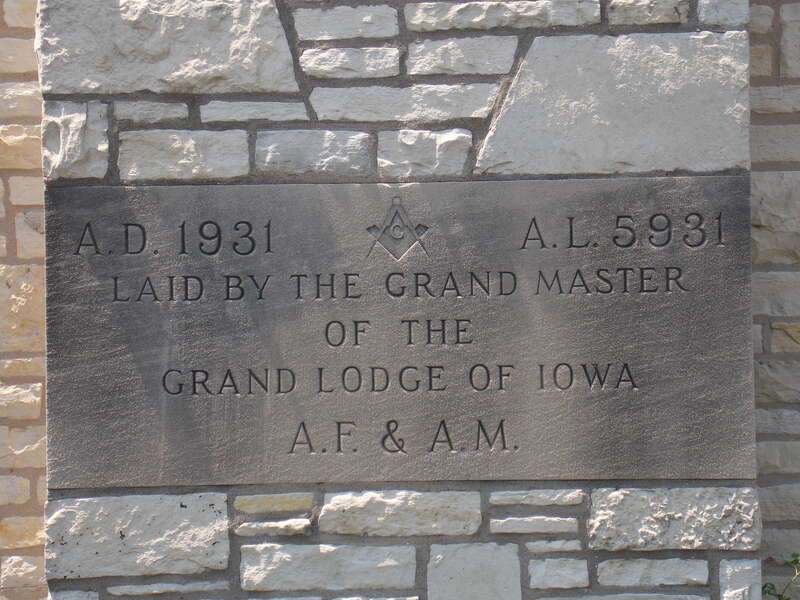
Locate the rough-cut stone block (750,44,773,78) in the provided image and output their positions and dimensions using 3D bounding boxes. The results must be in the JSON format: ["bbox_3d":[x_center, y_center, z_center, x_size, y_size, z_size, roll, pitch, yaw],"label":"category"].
[{"bbox_3d":[0.588,-0.391,3.296,0.045,0.051,0.070,-1,-2,0],"label":"rough-cut stone block"}]

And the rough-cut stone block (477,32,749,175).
[{"bbox_3d":[0.336,-0.307,3.210,0.433,0.220,0.150,-1,-2,0],"label":"rough-cut stone block"}]

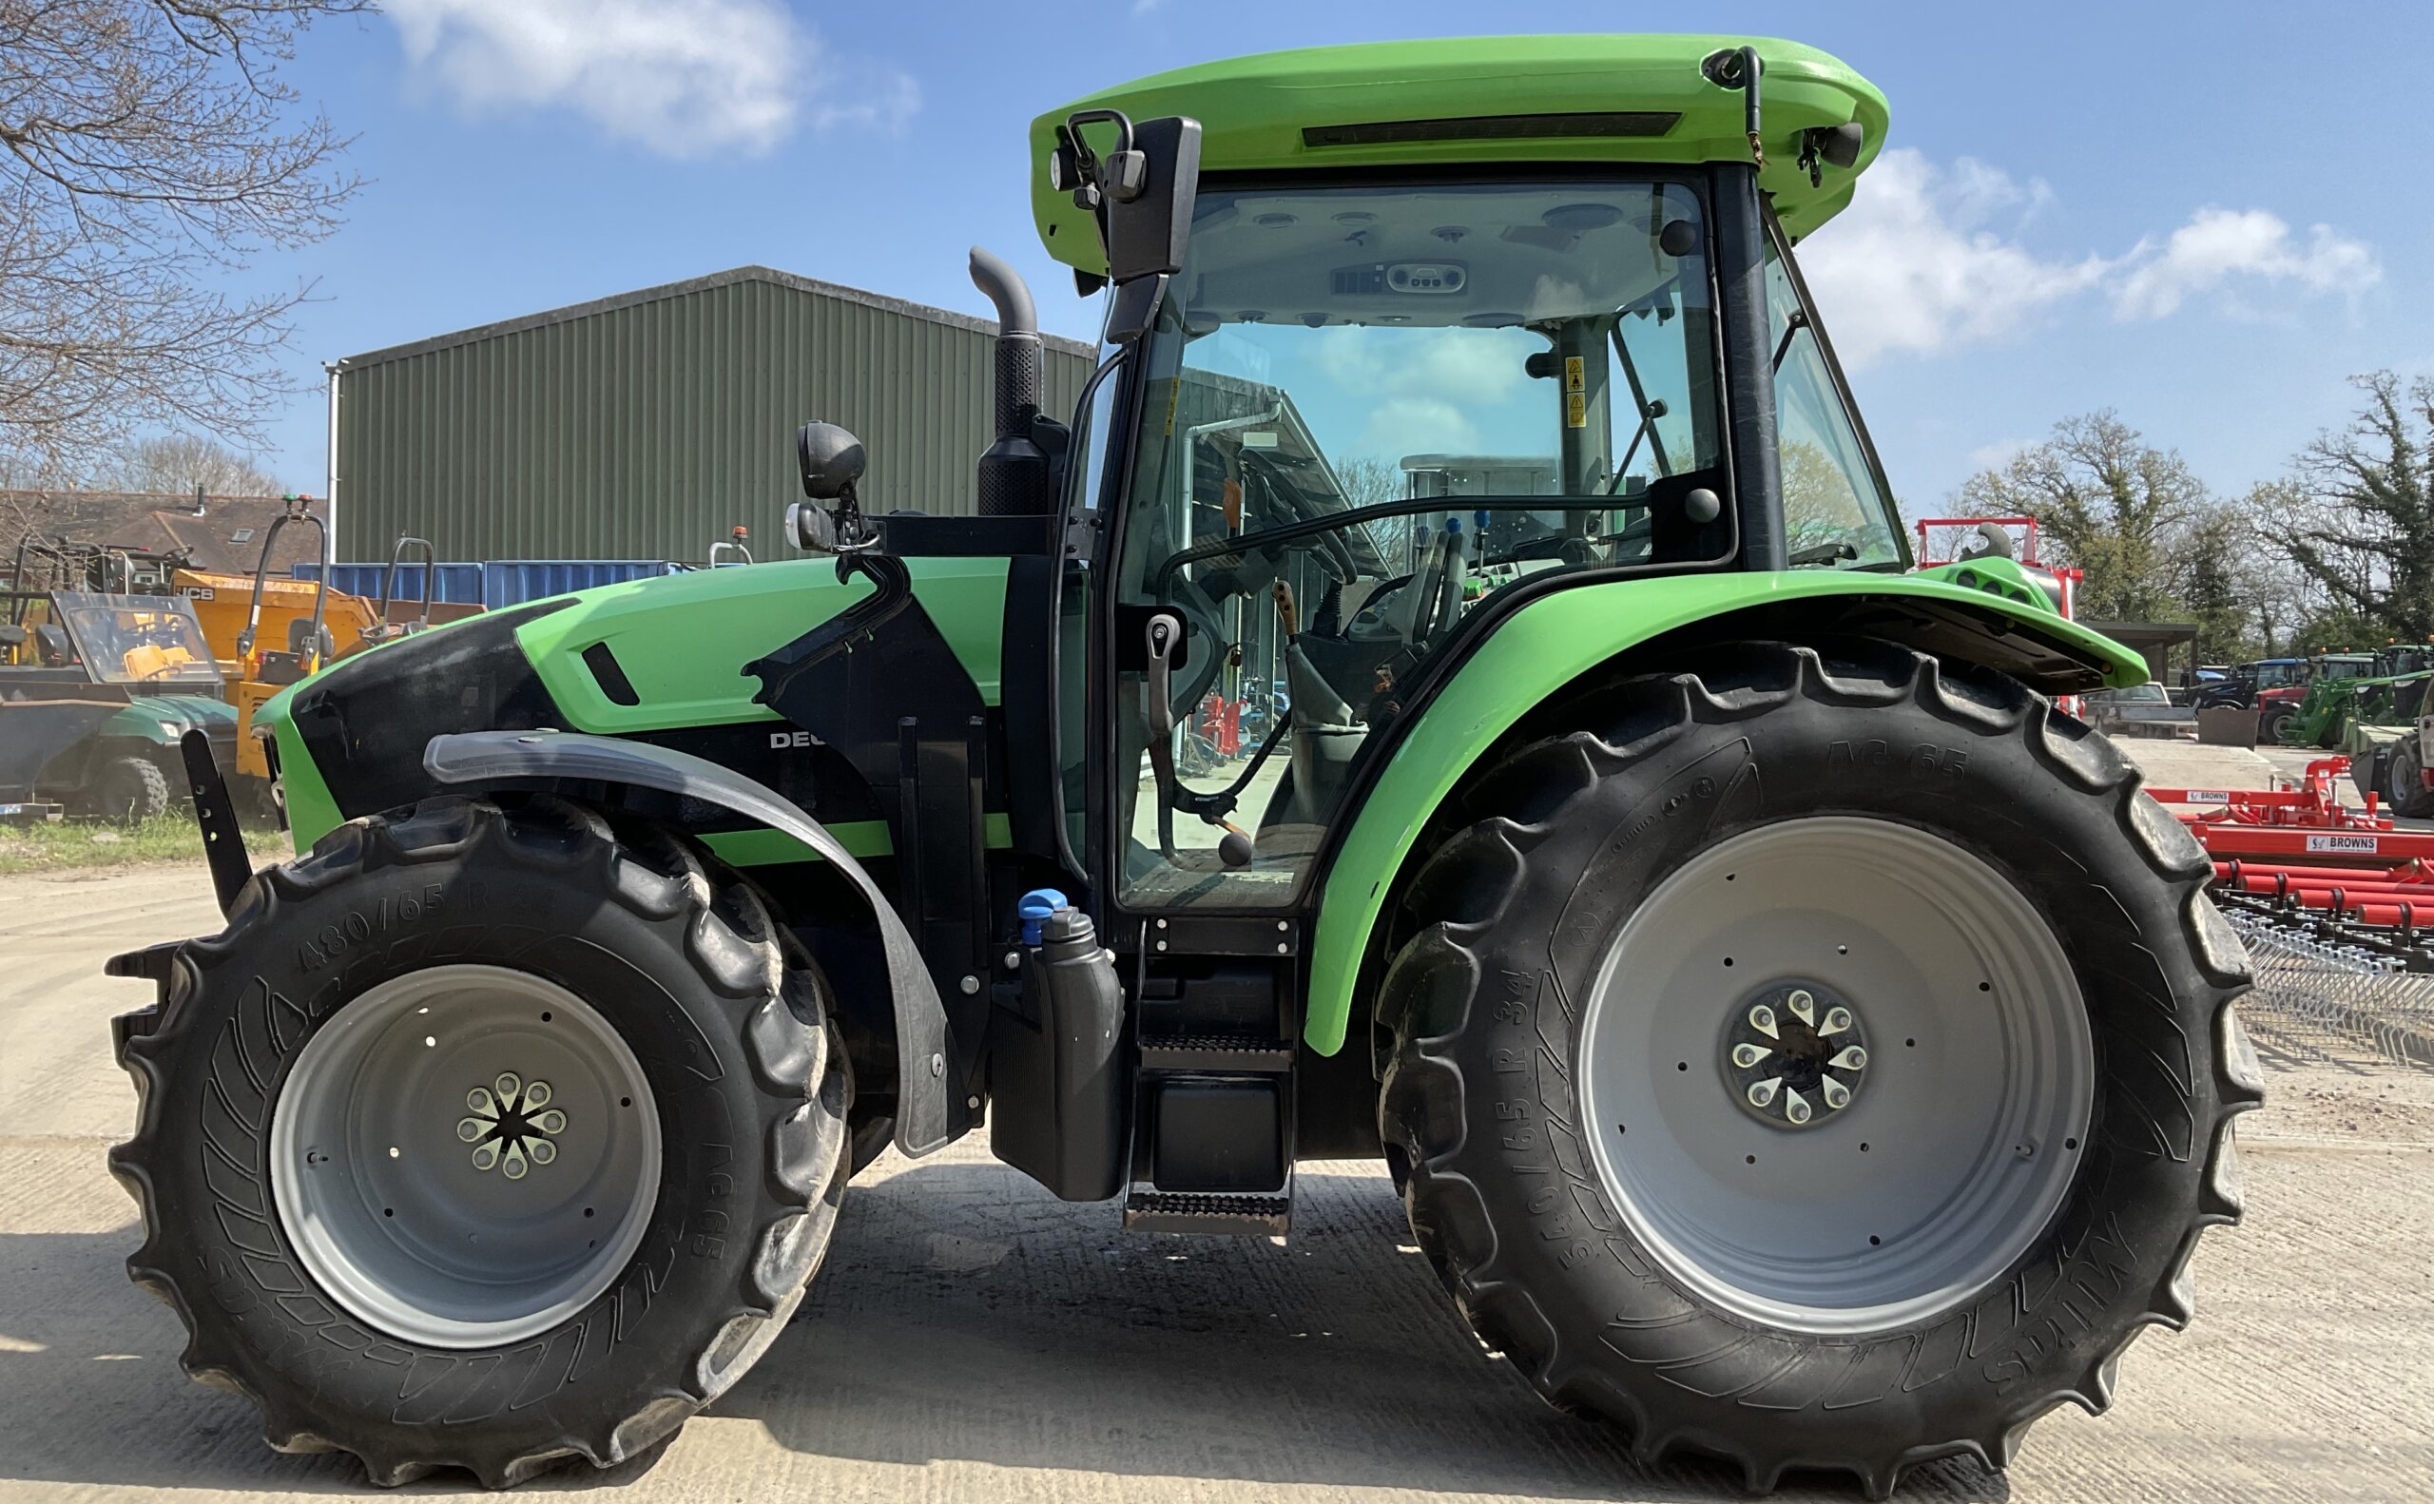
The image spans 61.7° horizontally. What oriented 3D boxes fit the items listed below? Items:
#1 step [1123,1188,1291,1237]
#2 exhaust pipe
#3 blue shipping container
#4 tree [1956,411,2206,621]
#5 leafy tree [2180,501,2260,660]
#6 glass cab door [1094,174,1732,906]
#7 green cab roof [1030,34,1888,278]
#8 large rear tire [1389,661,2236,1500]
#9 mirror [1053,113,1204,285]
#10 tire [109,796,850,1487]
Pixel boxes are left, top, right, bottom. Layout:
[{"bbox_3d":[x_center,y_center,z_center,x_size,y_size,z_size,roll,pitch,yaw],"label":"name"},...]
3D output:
[{"bbox_3d":[-0.016,0.852,3.780,0.310,0.060,0.170,1,2,-1],"label":"step"},{"bbox_3d":[-0.521,-0.925,5.150,0.200,0.720,0.170,1,2,-1],"label":"exhaust pipe"},{"bbox_3d":[-10.285,-1.357,29.543,5.500,2.650,2.440,1,2,-9],"label":"blue shipping container"},{"bbox_3d":[36.371,-7.739,86.000,9.800,13.000,9.500,1,2,0],"label":"tree"},{"bbox_3d":[40.830,-5.457,83.000,3.300,9.300,3.300,1,2,0],"label":"leafy tree"},{"bbox_3d":[0.393,-0.397,3.920,1.180,1.380,0.140,1,2,-1],"label":"glass cab door"},{"bbox_3d":[0.475,-1.255,4.670,1.760,0.450,1.520,1,2,-1],"label":"green cab roof"},{"bbox_3d":[1.092,0.552,3.829,1.550,1.530,0.550,1,2,-1],"label":"large rear tire"},{"bbox_3d":[-0.154,-1.015,3.720,0.190,0.320,0.220,0,2,-37],"label":"mirror"},{"bbox_3d":[-1.301,0.676,3.714,1.220,1.200,0.480,1,2,-3],"label":"tire"}]

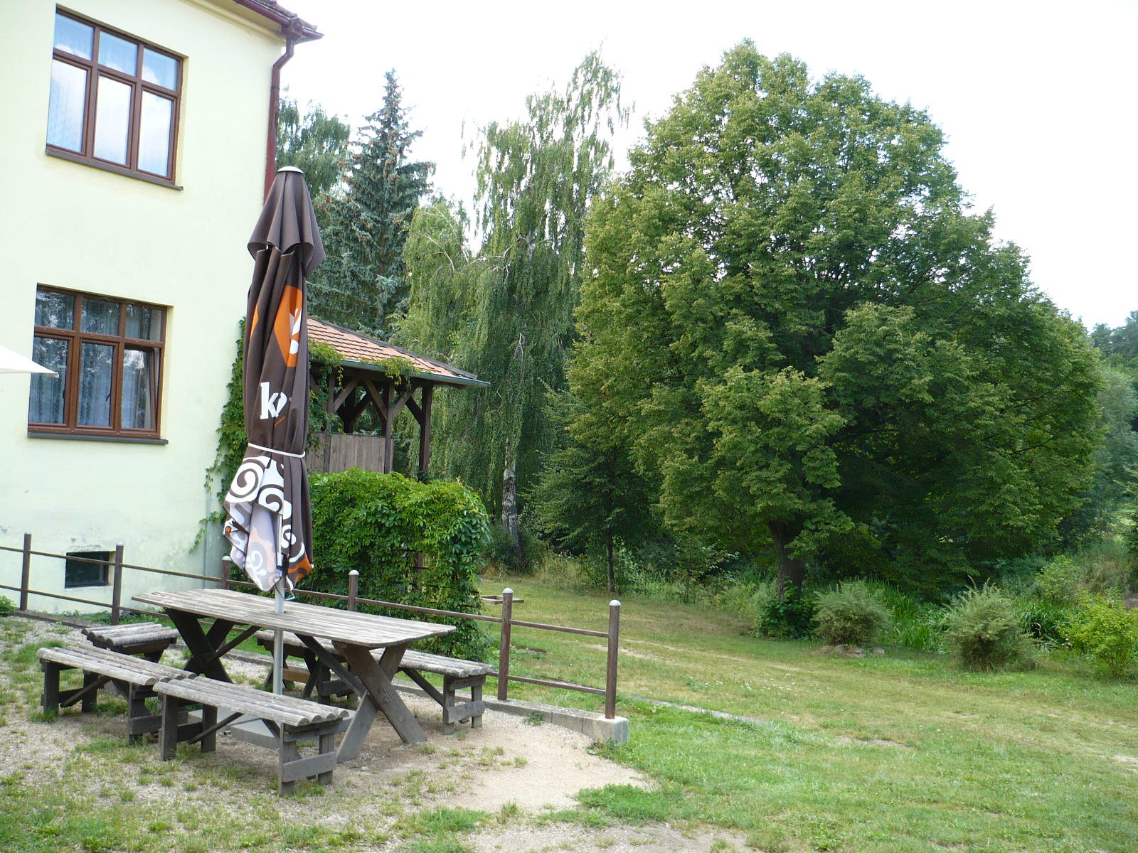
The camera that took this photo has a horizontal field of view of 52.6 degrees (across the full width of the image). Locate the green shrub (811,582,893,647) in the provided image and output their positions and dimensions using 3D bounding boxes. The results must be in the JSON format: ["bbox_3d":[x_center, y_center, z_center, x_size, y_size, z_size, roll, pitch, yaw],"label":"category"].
[{"bbox_3d":[3.412,2.252,13.843,0.877,0.792,0.858,1,-2,0],"label":"green shrub"}]

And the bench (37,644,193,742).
[{"bbox_3d":[-3.066,1.792,7.711,1.429,0.440,0.355,0,-2,39],"label":"bench"}]

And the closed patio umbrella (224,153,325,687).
[{"bbox_3d":[-2.073,0.108,8.142,0.620,3.866,0.620,1,-2,0],"label":"closed patio umbrella"}]

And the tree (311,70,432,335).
[{"bbox_3d":[-4.482,-2.639,26.823,5.200,11.454,5.200,3,-2,0],"label":"tree"}]

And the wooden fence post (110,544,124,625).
[{"bbox_3d":[-4.379,1.530,11.156,0.070,0.800,0.070,2,-2,33],"label":"wooden fence post"}]

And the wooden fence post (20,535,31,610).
[{"bbox_3d":[-5.654,1.518,11.977,0.070,0.800,0.070,2,-2,33],"label":"wooden fence post"}]

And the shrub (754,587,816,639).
[{"bbox_3d":[2.703,2.325,14.397,0.708,0.634,0.693,1,-2,0],"label":"shrub"}]

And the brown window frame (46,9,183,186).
[{"bbox_3d":[-5.286,-3.781,13.508,0.120,1.590,1.700,2,-2,33],"label":"brown window frame"}]

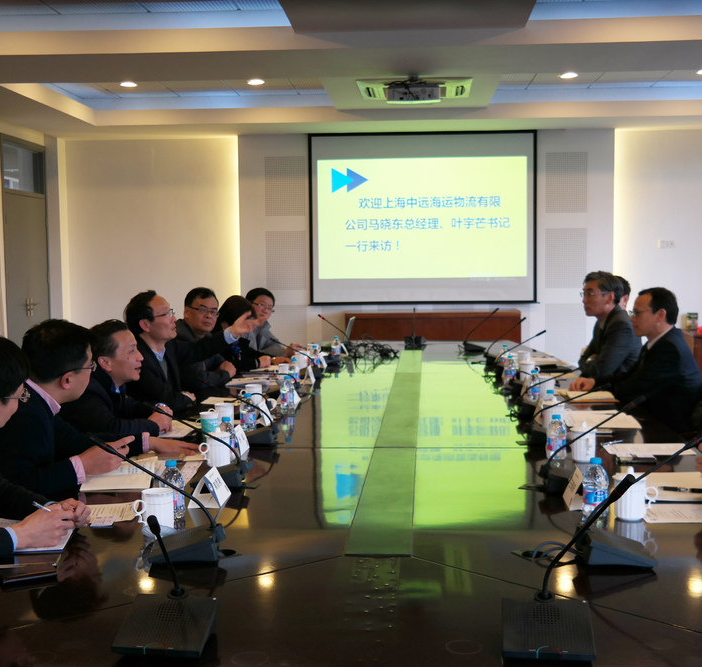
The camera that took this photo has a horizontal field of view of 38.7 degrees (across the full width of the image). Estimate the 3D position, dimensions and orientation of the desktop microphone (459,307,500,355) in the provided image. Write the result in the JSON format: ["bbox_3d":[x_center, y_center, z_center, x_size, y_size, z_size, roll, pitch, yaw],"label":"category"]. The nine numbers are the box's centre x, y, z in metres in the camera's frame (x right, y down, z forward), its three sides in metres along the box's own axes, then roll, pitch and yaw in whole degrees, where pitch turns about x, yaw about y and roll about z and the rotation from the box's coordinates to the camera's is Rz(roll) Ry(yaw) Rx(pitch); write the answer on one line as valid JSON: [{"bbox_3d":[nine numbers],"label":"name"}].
[{"bbox_3d":[0.999,-0.031,7.800,0.290,0.330,0.150,0,4,4],"label":"desktop microphone"}]

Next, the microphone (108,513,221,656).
[{"bbox_3d":[-0.326,0.407,1.681,0.150,0.281,0.307,0,4,6],"label":"microphone"}]

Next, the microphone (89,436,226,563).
[{"bbox_3d":[-0.428,0.368,2.253,0.304,0.281,0.150,-1,4,-5],"label":"microphone"}]

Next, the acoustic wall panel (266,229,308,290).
[{"bbox_3d":[-0.704,-0.790,10.882,0.437,0.636,0.030,0,4,4],"label":"acoustic wall panel"}]

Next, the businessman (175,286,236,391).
[{"bbox_3d":[-0.918,0.412,5.400,0.700,1.310,0.560,0,4,14],"label":"businessman"}]

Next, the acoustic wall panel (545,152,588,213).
[{"bbox_3d":[2.290,-1.595,10.599,0.437,0.636,0.030,0,4,4],"label":"acoustic wall panel"}]

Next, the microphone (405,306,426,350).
[{"bbox_3d":[0.548,-0.051,8.350,0.150,0.305,0.310,0,4,4],"label":"microphone"}]

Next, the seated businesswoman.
[{"bbox_3d":[-0.747,0.360,6.516,0.660,1.210,0.470,1,4,19],"label":"seated businesswoman"}]

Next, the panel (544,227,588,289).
[{"bbox_3d":[2.296,-0.797,10.654,0.437,0.636,0.030,0,4,4],"label":"panel"}]

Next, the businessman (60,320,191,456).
[{"bbox_3d":[-1.030,0.563,3.850,0.730,1.220,0.580,0,4,4],"label":"businessman"}]

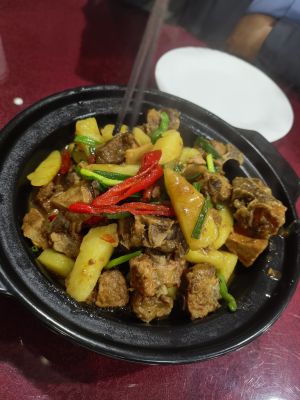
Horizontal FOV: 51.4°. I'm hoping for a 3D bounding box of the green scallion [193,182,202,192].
[{"bbox_3d":[0.047,-0.012,0.311,0.007,0.006,0.012,-16,61,-26],"label":"green scallion"}]

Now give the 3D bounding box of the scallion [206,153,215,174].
[{"bbox_3d":[0.066,-0.041,0.338,0.006,0.006,0.023,3,62,-15],"label":"scallion"}]

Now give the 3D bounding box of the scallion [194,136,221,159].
[{"bbox_3d":[0.067,-0.060,0.364,0.009,0.007,0.036,-33,66,-33],"label":"scallion"}]

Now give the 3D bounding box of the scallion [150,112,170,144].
[{"bbox_3d":[0.011,-0.079,0.344,0.010,0.008,0.037,22,72,0],"label":"scallion"}]

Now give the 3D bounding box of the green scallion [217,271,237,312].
[{"bbox_3d":[0.065,0.078,0.265,0.007,0.006,0.034,-11,72,-23],"label":"green scallion"}]

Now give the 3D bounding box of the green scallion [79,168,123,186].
[{"bbox_3d":[-0.043,-0.020,0.279,0.041,0.006,0.008,16,52,4],"label":"green scallion"}]

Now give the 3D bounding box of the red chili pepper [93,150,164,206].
[{"bbox_3d":[-0.017,-0.018,0.277,0.016,0.012,0.080,44,57,16],"label":"red chili pepper"}]

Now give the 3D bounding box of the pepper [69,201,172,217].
[{"bbox_3d":[-0.022,0.008,0.259,0.088,0.009,0.009,3,54,-15],"label":"pepper"}]

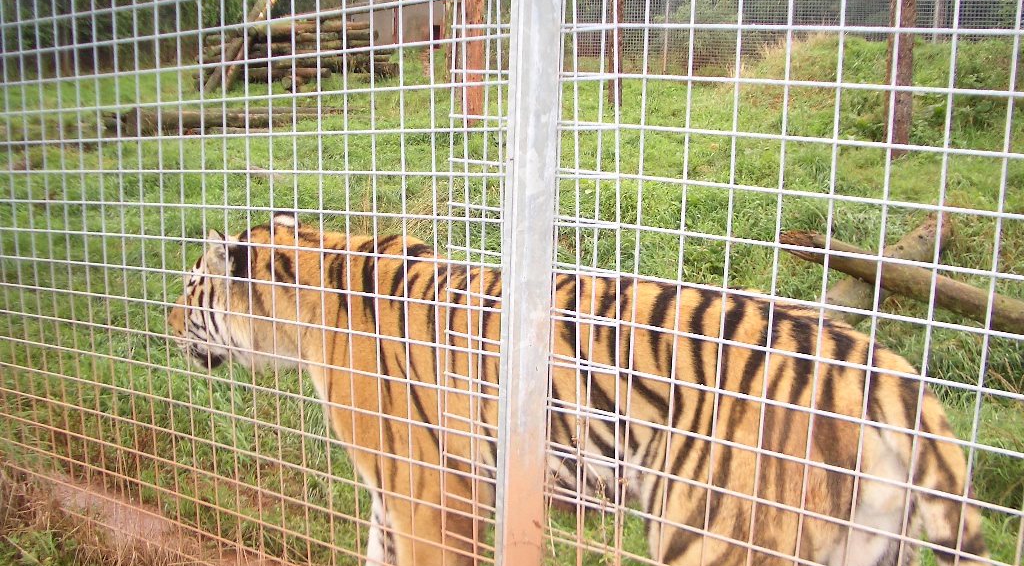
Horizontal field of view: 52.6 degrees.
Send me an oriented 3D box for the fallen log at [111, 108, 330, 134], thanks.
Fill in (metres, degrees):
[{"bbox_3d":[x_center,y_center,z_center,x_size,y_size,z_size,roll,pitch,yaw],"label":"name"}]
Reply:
[{"bbox_3d":[-3.378,-1.877,12.000,2.500,0.280,0.360,-3,12,-16],"label":"fallen log"}]

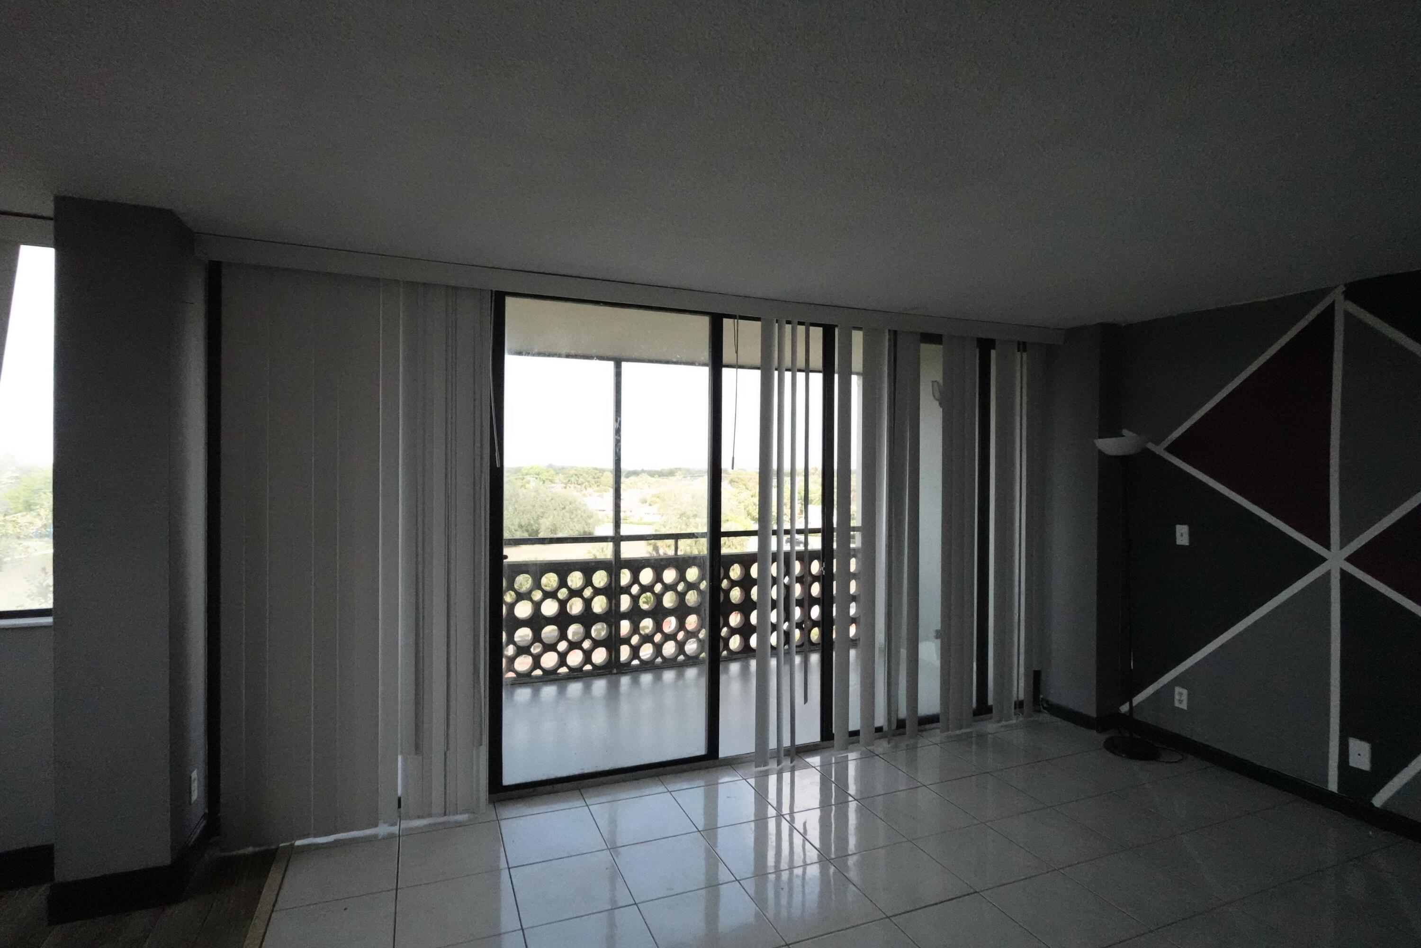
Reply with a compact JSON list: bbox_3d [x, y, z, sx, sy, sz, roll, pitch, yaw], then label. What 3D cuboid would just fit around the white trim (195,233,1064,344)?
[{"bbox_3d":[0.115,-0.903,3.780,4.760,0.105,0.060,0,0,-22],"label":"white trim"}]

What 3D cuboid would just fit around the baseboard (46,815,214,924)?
[{"bbox_3d":[-2.221,1.516,2.764,0.392,0.133,0.450,0,0,-22],"label":"baseboard"}]

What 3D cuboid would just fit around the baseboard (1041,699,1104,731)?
[{"bbox_3d":[2.326,1.552,4.600,0.025,0.087,0.460,0,0,-22],"label":"baseboard"}]

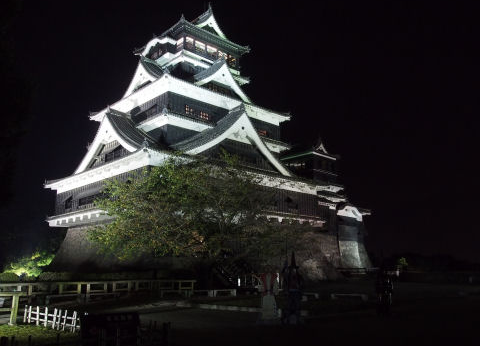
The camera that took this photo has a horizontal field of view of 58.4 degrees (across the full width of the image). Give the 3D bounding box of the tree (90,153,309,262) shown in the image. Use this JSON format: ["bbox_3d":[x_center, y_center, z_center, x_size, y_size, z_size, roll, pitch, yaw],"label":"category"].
[{"bbox_3d":[-2.400,2.611,23.258,11.500,7.400,8.500,0,-12,0],"label":"tree"}]

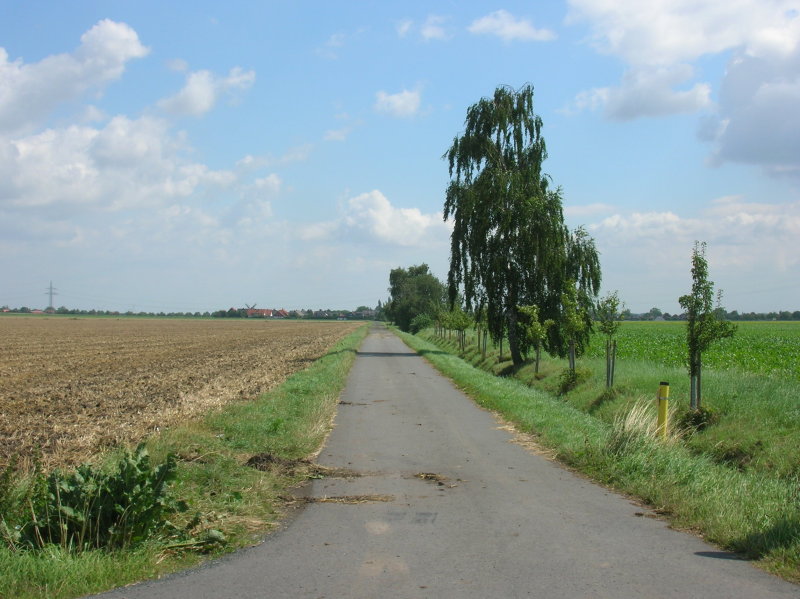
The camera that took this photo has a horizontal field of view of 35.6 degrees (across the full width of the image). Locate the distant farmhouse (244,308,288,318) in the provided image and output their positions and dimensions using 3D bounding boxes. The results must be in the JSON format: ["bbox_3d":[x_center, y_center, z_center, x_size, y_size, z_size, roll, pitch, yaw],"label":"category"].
[{"bbox_3d":[-115.603,12.123,1080.000,37.000,8.700,12.000,0,-1,-5],"label":"distant farmhouse"}]

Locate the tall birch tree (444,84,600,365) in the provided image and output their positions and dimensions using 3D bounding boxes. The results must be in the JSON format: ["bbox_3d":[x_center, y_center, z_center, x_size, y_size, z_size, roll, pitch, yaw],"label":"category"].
[{"bbox_3d":[5.206,-3.187,53.000,6.500,11.900,6.500,0,-1,0],"label":"tall birch tree"}]

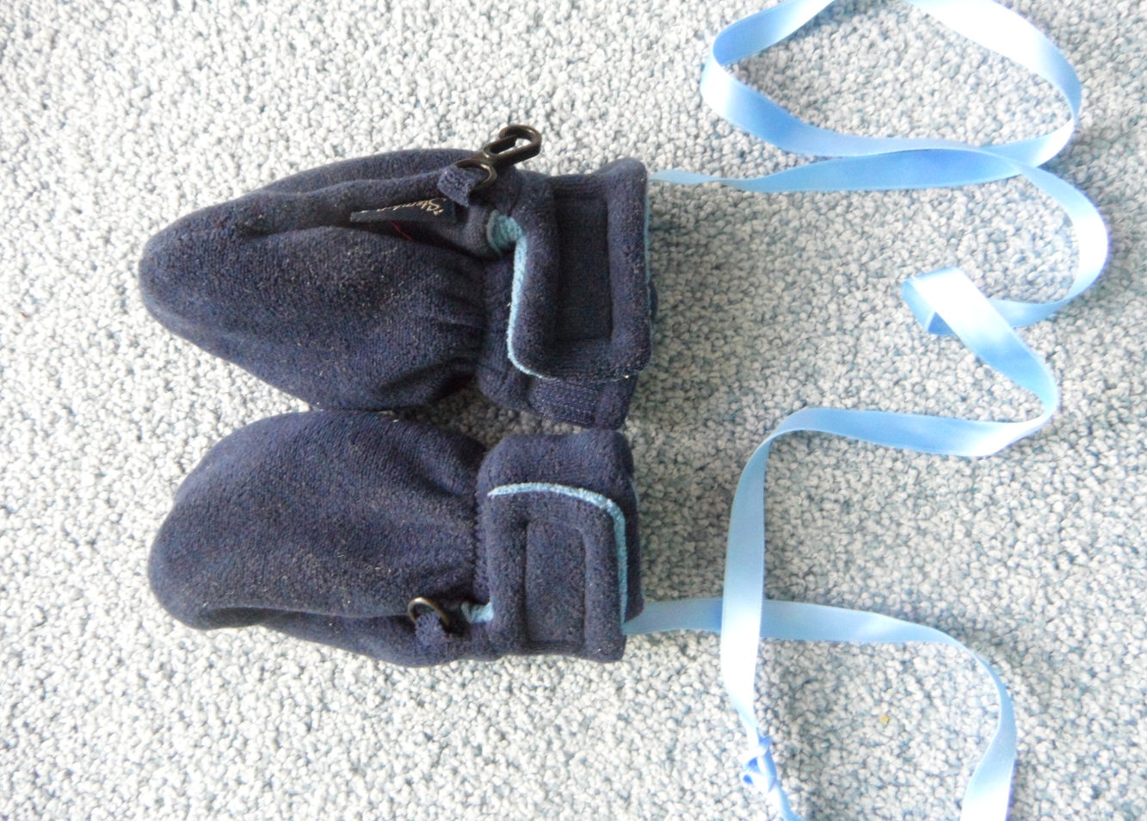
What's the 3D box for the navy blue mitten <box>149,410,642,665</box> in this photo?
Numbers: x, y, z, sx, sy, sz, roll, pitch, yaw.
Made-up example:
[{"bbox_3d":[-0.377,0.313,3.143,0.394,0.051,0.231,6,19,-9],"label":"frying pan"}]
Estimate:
[{"bbox_3d":[-0.058,0.039,0.246,0.158,0.045,0.079,-3,87,7],"label":"navy blue mitten"}]

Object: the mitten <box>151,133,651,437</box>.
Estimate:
[{"bbox_3d":[-0.059,-0.045,0.250,0.168,0.046,0.089,5,88,8],"label":"mitten"}]

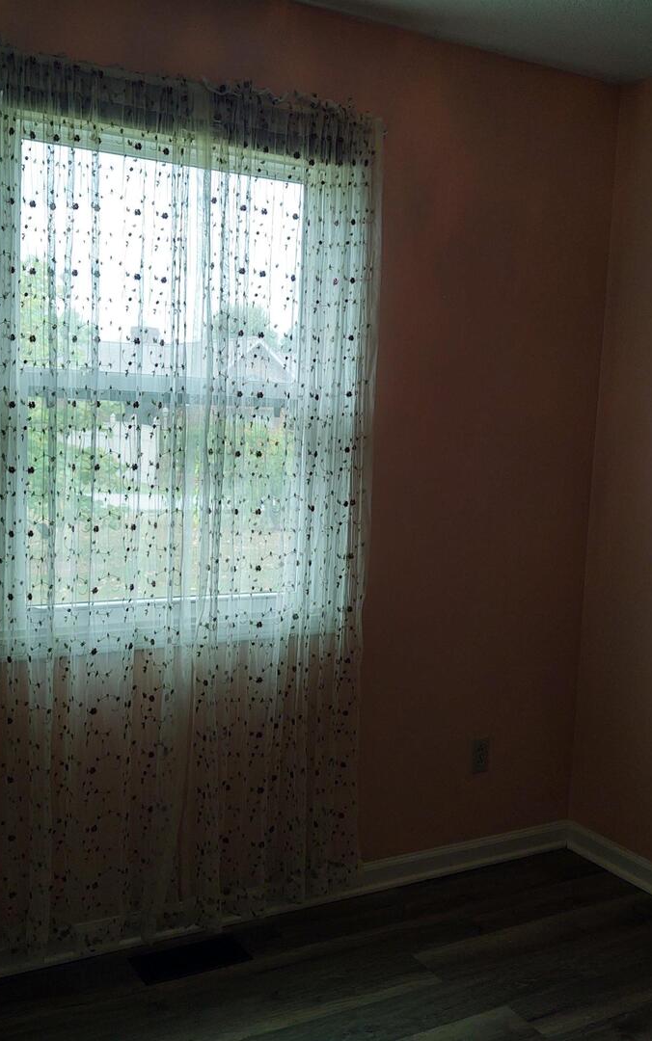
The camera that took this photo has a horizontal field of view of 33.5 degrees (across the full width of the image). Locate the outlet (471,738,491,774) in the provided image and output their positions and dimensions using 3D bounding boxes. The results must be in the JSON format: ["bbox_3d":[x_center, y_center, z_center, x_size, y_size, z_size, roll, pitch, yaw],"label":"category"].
[{"bbox_3d":[0.486,0.742,3.408,0.071,0.115,0.009,-2,8,-30],"label":"outlet"}]

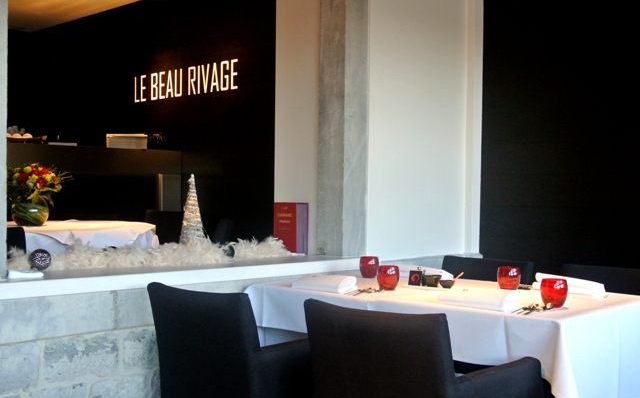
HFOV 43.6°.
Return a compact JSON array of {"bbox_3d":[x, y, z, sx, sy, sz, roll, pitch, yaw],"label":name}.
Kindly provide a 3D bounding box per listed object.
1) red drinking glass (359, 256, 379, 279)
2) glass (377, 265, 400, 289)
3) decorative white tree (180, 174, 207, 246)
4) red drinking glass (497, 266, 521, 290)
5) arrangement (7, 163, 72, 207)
[{"bbox_3d":[0.220,0.302,3.530,0.088,0.091,0.088,1,1,0],"label":"red drinking glass"},{"bbox_3d":[0.265,0.306,3.090,0.088,0.091,0.088,1,1,0],"label":"glass"},{"bbox_3d":[-0.546,0.074,3.500,0.145,0.365,0.145,1,1,0],"label":"decorative white tree"},{"bbox_3d":[0.720,0.306,3.040,0.088,0.091,0.088,1,1,38],"label":"red drinking glass"},{"bbox_3d":[-2.083,-0.098,5.800,0.500,0.320,0.460,1,1,0],"label":"arrangement"}]

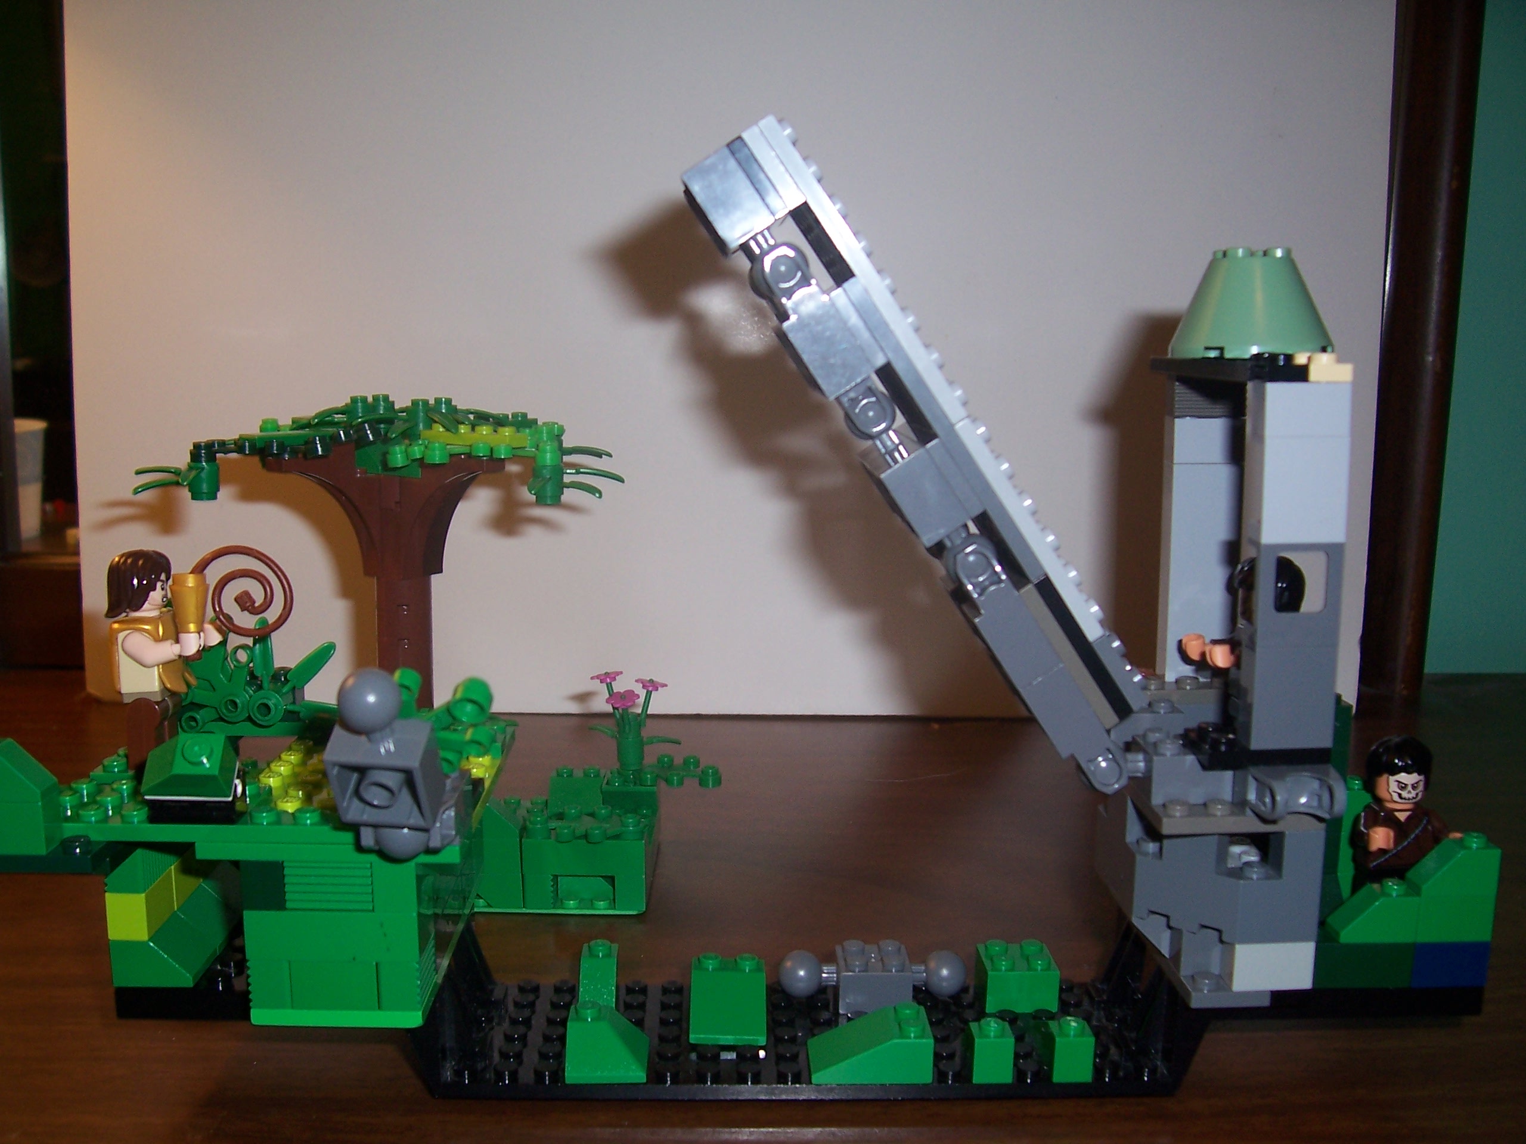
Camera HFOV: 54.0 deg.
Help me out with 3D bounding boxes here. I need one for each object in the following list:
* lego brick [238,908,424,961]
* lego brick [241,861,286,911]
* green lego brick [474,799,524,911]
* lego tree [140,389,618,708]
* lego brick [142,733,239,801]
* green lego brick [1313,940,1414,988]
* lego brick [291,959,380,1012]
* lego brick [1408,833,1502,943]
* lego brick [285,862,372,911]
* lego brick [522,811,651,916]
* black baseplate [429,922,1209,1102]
[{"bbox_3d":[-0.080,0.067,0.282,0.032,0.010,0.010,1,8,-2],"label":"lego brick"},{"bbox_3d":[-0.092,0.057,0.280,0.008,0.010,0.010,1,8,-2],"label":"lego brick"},{"bbox_3d":[-0.071,0.075,0.402,0.015,0.029,0.008,1,8,-2],"label":"green lego brick"},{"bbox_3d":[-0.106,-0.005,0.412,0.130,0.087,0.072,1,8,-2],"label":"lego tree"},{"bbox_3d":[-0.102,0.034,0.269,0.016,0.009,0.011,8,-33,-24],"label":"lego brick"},{"bbox_3d":[0.118,0.077,0.302,0.024,0.010,0.009,1,9,-2],"label":"green lego brick"},{"bbox_3d":[-0.079,0.075,0.279,0.016,0.010,0.009,1,9,-2],"label":"lego brick"},{"bbox_3d":[0.137,0.063,0.300,0.016,0.021,0.008,1,9,-2],"label":"lego brick"},{"bbox_3d":[-0.080,0.057,0.279,0.016,0.010,0.008,1,8,-2],"label":"lego brick"},{"bbox_3d":[-0.048,0.079,0.404,0.032,0.021,0.012,1,8,-2],"label":"lego brick"},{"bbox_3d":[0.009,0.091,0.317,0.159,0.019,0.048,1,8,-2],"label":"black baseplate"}]

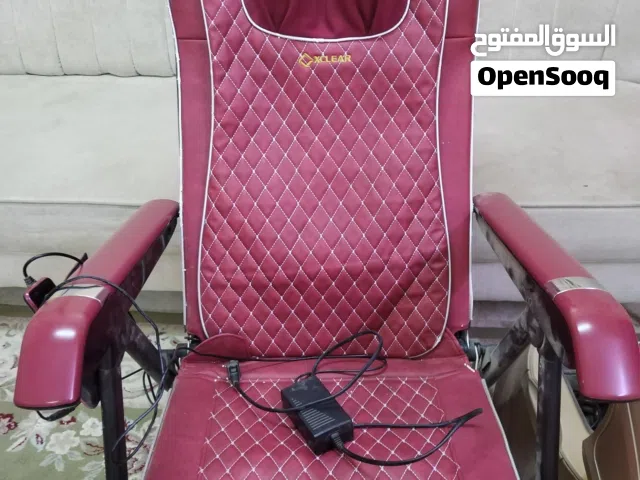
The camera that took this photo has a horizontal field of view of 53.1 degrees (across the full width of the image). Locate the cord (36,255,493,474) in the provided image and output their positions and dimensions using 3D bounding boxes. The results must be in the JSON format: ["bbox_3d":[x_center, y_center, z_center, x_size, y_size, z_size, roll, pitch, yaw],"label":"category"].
[{"bbox_3d":[-0.046,0.139,0.909,0.585,0.325,0.280,0,27,0],"label":"cord"}]

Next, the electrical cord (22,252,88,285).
[{"bbox_3d":[-0.323,0.036,0.782,0.060,0.043,0.075,0,27,0],"label":"electrical cord"}]

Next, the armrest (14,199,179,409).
[{"bbox_3d":[-0.274,0.055,0.887,0.072,0.094,0.515,0,18,0],"label":"armrest"}]

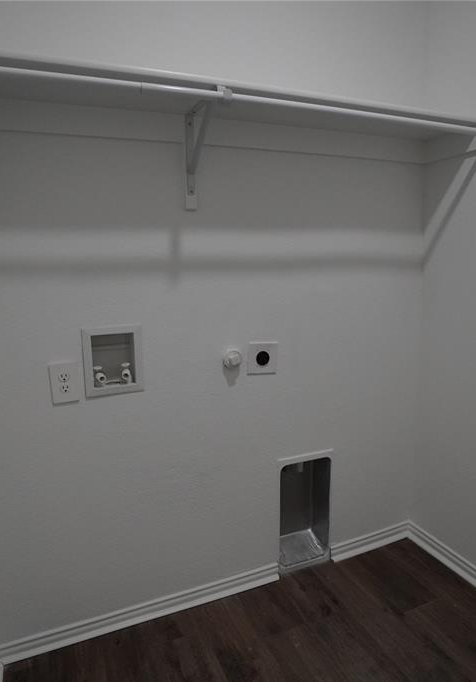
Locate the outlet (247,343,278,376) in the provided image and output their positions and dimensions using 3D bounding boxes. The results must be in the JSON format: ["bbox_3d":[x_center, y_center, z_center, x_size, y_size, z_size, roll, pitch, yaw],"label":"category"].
[{"bbox_3d":[0.091,0.065,1.573,0.119,0.119,0.014,-5,9,-21],"label":"outlet"}]

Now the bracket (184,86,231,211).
[{"bbox_3d":[-0.097,-0.542,1.244,0.035,0.252,0.338,-5,9,-21],"label":"bracket"}]

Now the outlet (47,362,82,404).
[{"bbox_3d":[-0.544,0.130,1.335,0.080,0.125,0.010,-5,9,-21],"label":"outlet"}]

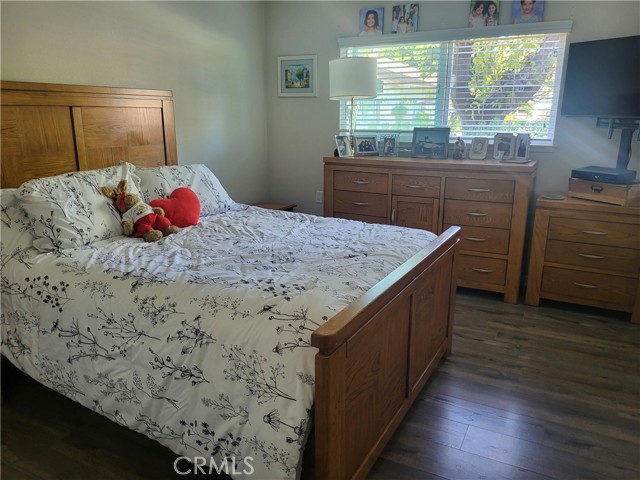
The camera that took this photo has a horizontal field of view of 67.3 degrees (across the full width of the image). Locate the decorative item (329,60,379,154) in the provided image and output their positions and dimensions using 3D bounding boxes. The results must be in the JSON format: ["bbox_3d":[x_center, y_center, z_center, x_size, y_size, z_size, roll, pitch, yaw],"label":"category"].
[{"bbox_3d":[0.278,-1.102,4.069,0.403,0.778,0.403,0,15,0],"label":"decorative item"}]

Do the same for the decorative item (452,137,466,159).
[{"bbox_3d":[1.107,-0.723,3.805,0.095,0.176,0.079,8,17,28],"label":"decorative item"}]

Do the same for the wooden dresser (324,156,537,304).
[{"bbox_3d":[0.864,-0.165,4.028,1.639,1.017,0.476,8,17,28],"label":"wooden dresser"}]

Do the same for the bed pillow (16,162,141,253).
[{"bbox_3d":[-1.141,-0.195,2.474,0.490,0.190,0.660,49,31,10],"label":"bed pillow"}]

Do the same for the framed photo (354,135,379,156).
[{"bbox_3d":[0.421,-0.822,4.197,0.225,0.172,0.068,8,8,28],"label":"framed photo"}]

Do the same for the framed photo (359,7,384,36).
[{"bbox_3d":[0.448,-1.863,4.127,0.211,0.211,0.030,8,17,28],"label":"framed photo"}]

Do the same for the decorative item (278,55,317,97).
[{"bbox_3d":[-0.211,-1.556,4.593,0.431,0.383,0.027,8,17,28],"label":"decorative item"}]

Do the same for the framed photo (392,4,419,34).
[{"bbox_3d":[0.711,-1.823,3.986,0.215,0.214,0.030,8,17,28],"label":"framed photo"}]

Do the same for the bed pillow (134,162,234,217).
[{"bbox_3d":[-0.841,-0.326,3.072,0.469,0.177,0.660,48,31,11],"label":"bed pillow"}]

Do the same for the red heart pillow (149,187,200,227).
[{"bbox_3d":[-0.782,-0.184,2.638,0.116,0.258,0.272,-22,28,50],"label":"red heart pillow"}]

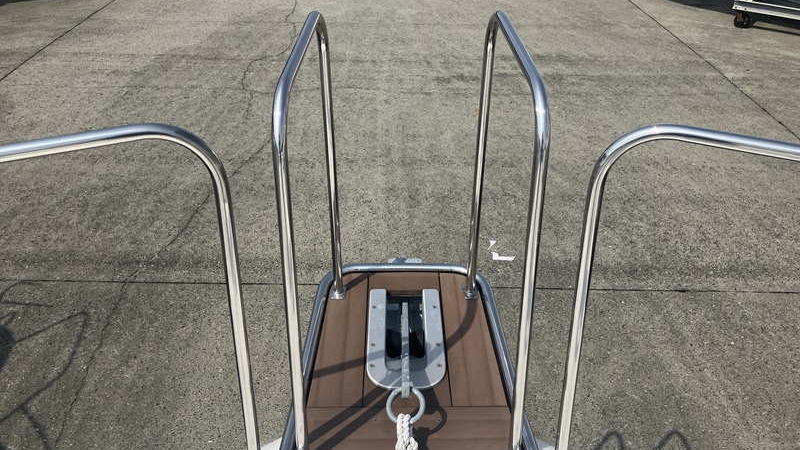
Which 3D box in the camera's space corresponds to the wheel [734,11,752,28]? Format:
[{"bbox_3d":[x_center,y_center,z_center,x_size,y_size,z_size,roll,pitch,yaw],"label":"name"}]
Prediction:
[{"bbox_3d":[6.066,-3.618,11.450,0.270,0.270,0.080,24,39,31],"label":"wheel"}]

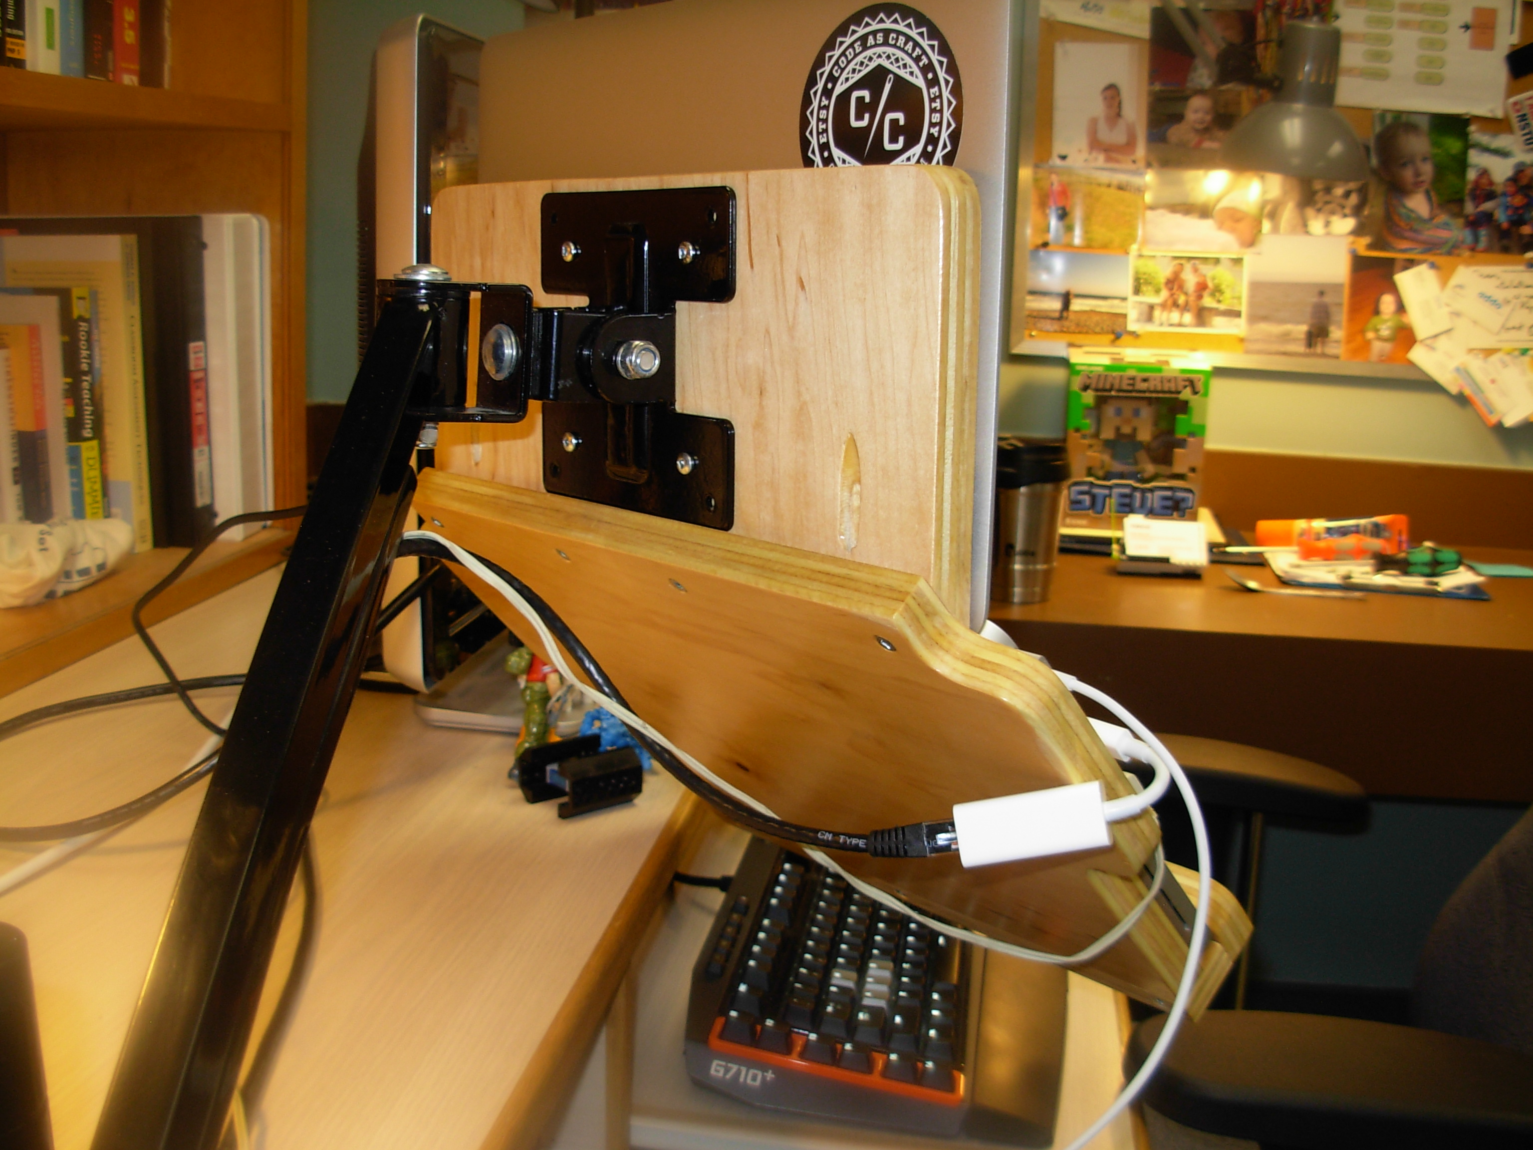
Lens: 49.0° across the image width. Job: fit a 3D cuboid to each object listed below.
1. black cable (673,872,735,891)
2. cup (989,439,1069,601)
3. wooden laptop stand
[{"bbox_3d":[-0.041,0.198,1.078,0.044,0.012,0.011,5,13,8],"label":"black cable"},{"bbox_3d":[0.271,-0.057,1.756,0.087,0.168,0.087,5,13,9],"label":"cup"},{"bbox_3d":[0.011,-0.004,0.690,0.181,0.315,0.375,-8,16,-40],"label":"wooden laptop stand"}]

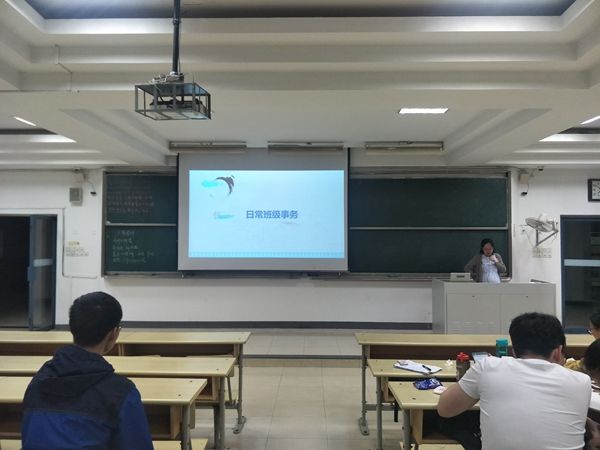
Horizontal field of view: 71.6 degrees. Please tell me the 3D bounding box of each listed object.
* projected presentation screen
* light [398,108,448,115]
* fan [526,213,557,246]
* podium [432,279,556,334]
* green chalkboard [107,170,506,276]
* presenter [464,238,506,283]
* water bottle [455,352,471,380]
[{"bbox_3d":[-0.662,-0.278,7.340,3.027,2.163,0.060,0,-2,2],"label":"projected presentation screen"},{"bbox_3d":[1.579,-1.472,5.310,0.587,0.060,0.223,0,-2,2],"label":"light"},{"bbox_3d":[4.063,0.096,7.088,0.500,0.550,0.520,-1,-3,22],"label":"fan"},{"bbox_3d":[2.855,1.341,6.215,1.557,0.994,0.650,0,-2,2],"label":"podium"},{"bbox_3d":[0.056,-0.015,7.459,7.301,1.880,0.140,0,-2,2],"label":"green chalkboard"},{"bbox_3d":[3.062,1.048,6.877,0.610,1.639,0.380,0,-2,2],"label":"presenter"},{"bbox_3d":[0.928,0.810,2.362,0.074,0.185,0.074,0,-2,2],"label":"water bottle"}]

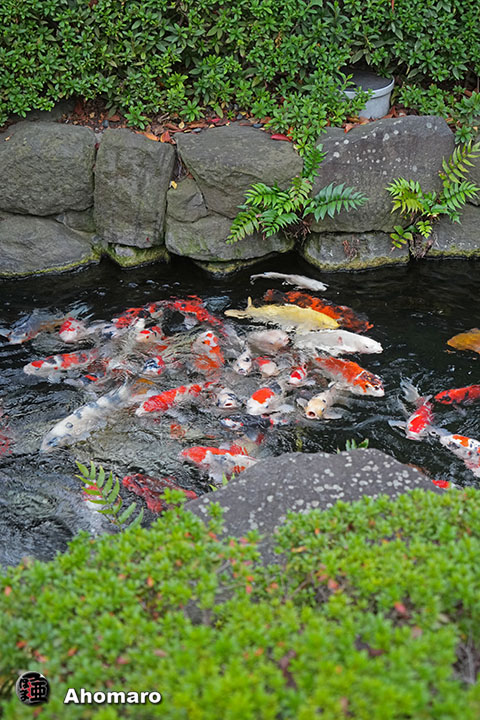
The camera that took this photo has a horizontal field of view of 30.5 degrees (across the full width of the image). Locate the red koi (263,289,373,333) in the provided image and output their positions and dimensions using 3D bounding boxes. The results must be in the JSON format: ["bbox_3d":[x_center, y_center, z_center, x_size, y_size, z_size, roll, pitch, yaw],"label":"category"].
[{"bbox_3d":[0.363,-0.233,4.184,0.569,0.140,0.140,18,36,26],"label":"red koi"}]

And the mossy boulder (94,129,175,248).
[{"bbox_3d":[-0.590,-1.021,5.031,0.436,0.658,0.360,0,33,0],"label":"mossy boulder"}]

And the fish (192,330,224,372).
[{"bbox_3d":[-0.135,0.005,4.141,0.140,0.120,0.380,-7,35,-10],"label":"fish"}]

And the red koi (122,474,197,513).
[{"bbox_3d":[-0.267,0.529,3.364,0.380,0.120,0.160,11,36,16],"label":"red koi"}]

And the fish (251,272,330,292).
[{"bbox_3d":[0.246,-0.387,4.394,0.382,0.090,0.080,5,32,8],"label":"fish"}]

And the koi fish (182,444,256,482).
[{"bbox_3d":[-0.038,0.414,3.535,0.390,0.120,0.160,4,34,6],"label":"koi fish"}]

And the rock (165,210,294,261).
[{"bbox_3d":[-0.058,-0.739,4.953,0.711,0.301,0.350,0,34,0],"label":"rock"}]

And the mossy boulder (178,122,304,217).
[{"bbox_3d":[-0.003,-0.994,4.591,0.638,0.400,0.450,-3,32,-5],"label":"mossy boulder"}]

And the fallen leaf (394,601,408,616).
[{"bbox_3d":[0.358,0.551,1.950,0.018,0.012,0.036,-23,40,-30],"label":"fallen leaf"}]

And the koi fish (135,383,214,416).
[{"bbox_3d":[-0.263,0.182,3.880,0.420,0.120,0.130,-18,38,-25],"label":"koi fish"}]

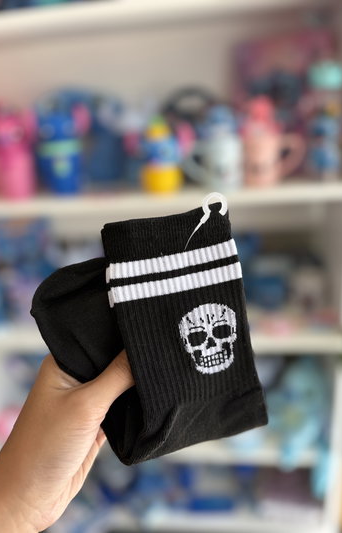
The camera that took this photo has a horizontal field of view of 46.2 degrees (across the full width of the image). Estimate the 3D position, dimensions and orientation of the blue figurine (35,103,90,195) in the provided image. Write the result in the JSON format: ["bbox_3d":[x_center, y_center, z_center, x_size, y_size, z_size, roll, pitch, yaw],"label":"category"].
[{"bbox_3d":[-0.246,-0.261,0.910,0.091,0.197,0.085,-5,19,-2],"label":"blue figurine"}]

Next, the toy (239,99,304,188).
[{"bbox_3d":[0.215,-0.259,0.840,0.119,0.173,0.085,0,19,11],"label":"toy"}]

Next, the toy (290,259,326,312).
[{"bbox_3d":[0.344,0.040,1.008,0.080,0.117,0.080,0,19,14],"label":"toy"}]

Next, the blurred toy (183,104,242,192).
[{"bbox_3d":[0.087,-0.247,0.844,0.112,0.167,0.085,-2,19,7],"label":"blurred toy"}]

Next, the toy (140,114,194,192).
[{"bbox_3d":[-0.010,-0.237,0.860,0.101,0.151,0.080,-3,19,4],"label":"toy"}]

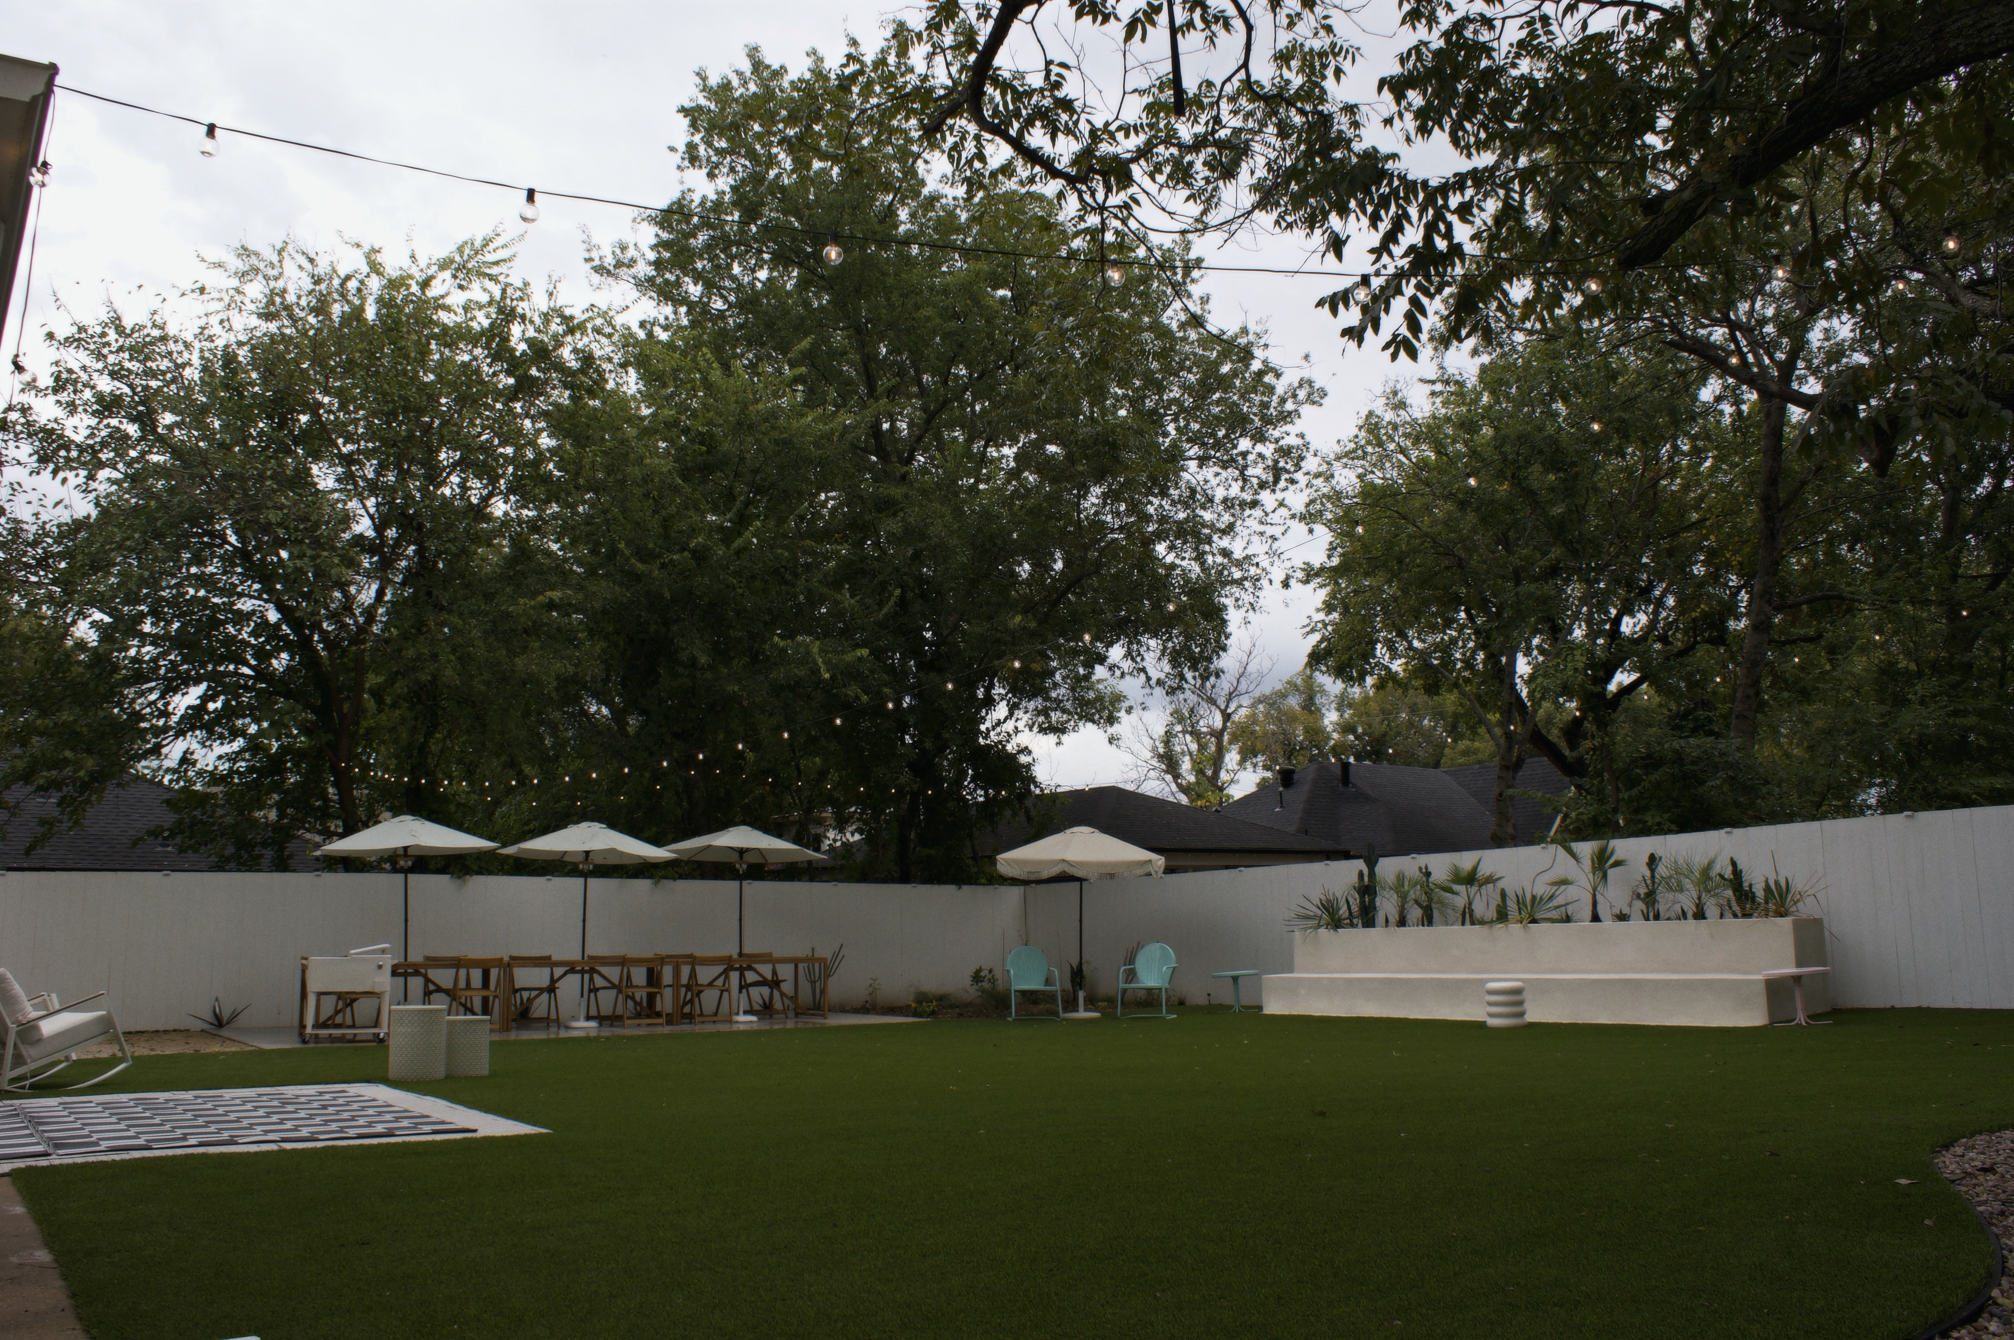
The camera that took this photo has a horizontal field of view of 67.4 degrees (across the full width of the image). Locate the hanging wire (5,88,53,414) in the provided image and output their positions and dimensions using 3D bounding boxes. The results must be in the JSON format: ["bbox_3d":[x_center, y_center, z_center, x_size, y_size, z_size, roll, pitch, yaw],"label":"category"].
[{"bbox_3d":[-2.063,-0.854,3.185,0.060,0.468,0.713,5,-12,-36],"label":"hanging wire"}]

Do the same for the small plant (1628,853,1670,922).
[{"bbox_3d":[6.849,2.313,16.084,0.330,0.750,0.370,6,-12,-38],"label":"small plant"}]

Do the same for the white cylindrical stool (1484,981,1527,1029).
[{"bbox_3d":[4.892,3.277,14.796,0.396,0.452,0.396,-2,-9,0],"label":"white cylindrical stool"}]

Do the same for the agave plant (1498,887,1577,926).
[{"bbox_3d":[5.708,2.528,16.226,0.755,0.406,0.755,7,-12,-41],"label":"agave plant"}]

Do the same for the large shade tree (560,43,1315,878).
[{"bbox_3d":[-1.114,-2.794,24.271,11.702,15.836,11.117,-2,-9,0],"label":"large shade tree"}]

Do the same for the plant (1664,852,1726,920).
[{"bbox_3d":[6.777,2.122,14.862,0.576,0.666,0.576,7,-12,-41],"label":"plant"}]

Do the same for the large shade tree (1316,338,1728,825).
[{"bbox_3d":[7.863,-0.266,22.805,6.341,9.889,6.341,-2,-9,0],"label":"large shade tree"}]

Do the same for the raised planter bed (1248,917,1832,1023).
[{"bbox_3d":[5.411,3.161,15.919,1.515,0.958,5.843,7,-12,-41],"label":"raised planter bed"}]

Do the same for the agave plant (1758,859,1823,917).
[{"bbox_3d":[7.397,2.065,14.251,0.566,0.550,0.566,7,-12,-41],"label":"agave plant"}]

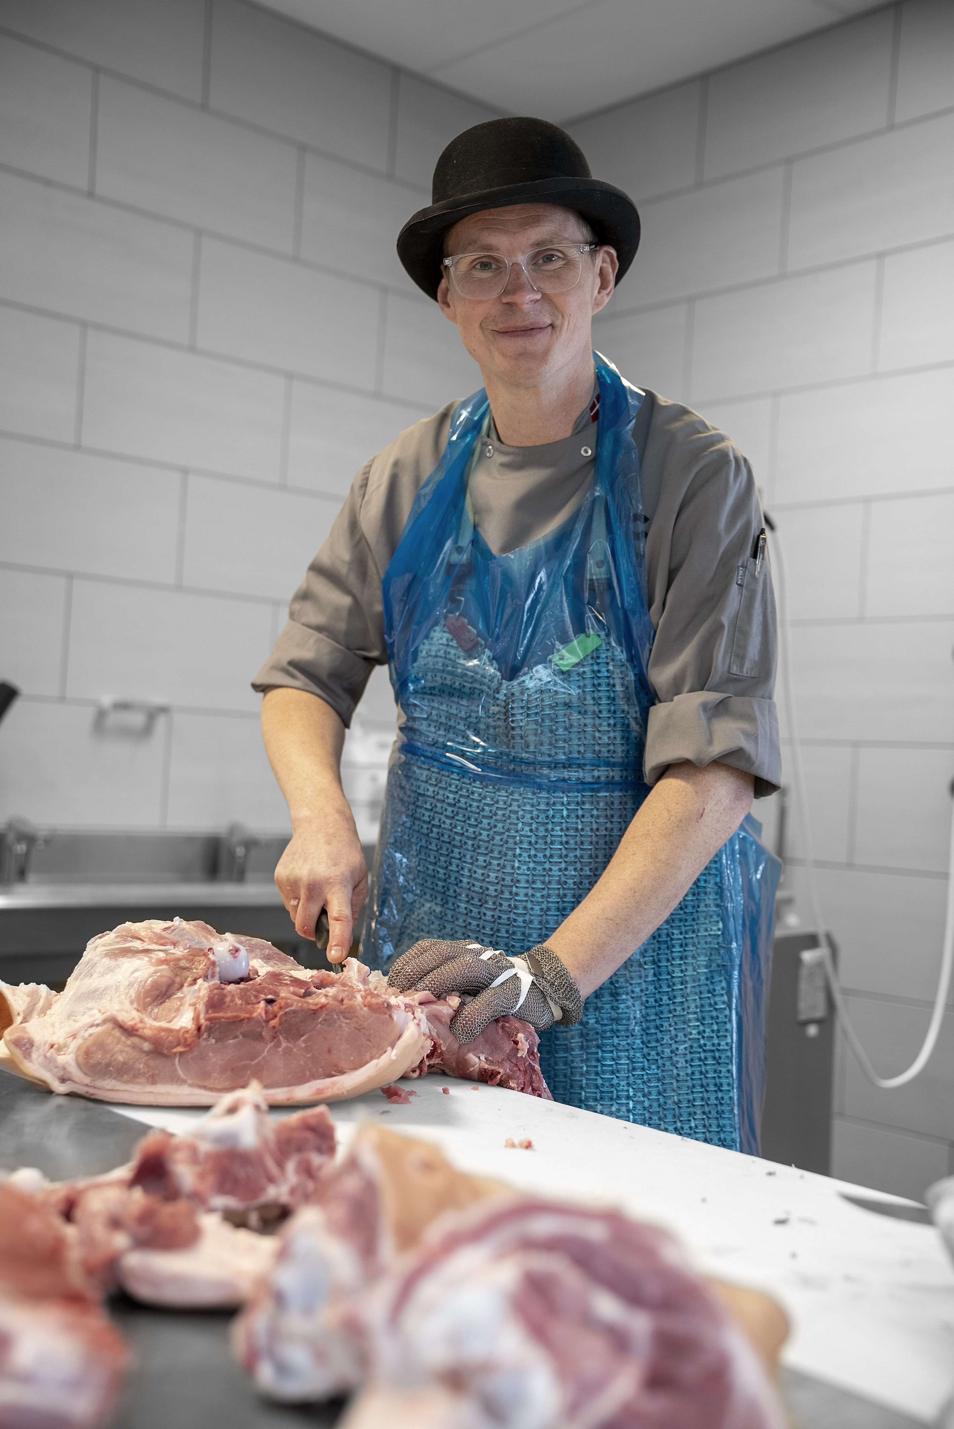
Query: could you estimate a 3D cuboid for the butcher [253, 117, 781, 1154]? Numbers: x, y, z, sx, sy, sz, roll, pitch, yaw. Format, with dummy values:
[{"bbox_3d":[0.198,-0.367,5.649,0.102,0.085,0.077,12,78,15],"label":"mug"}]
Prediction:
[{"bbox_3d":[0.070,0.296,1.750,0.540,1.820,0.500,2,-2,25],"label":"butcher"}]

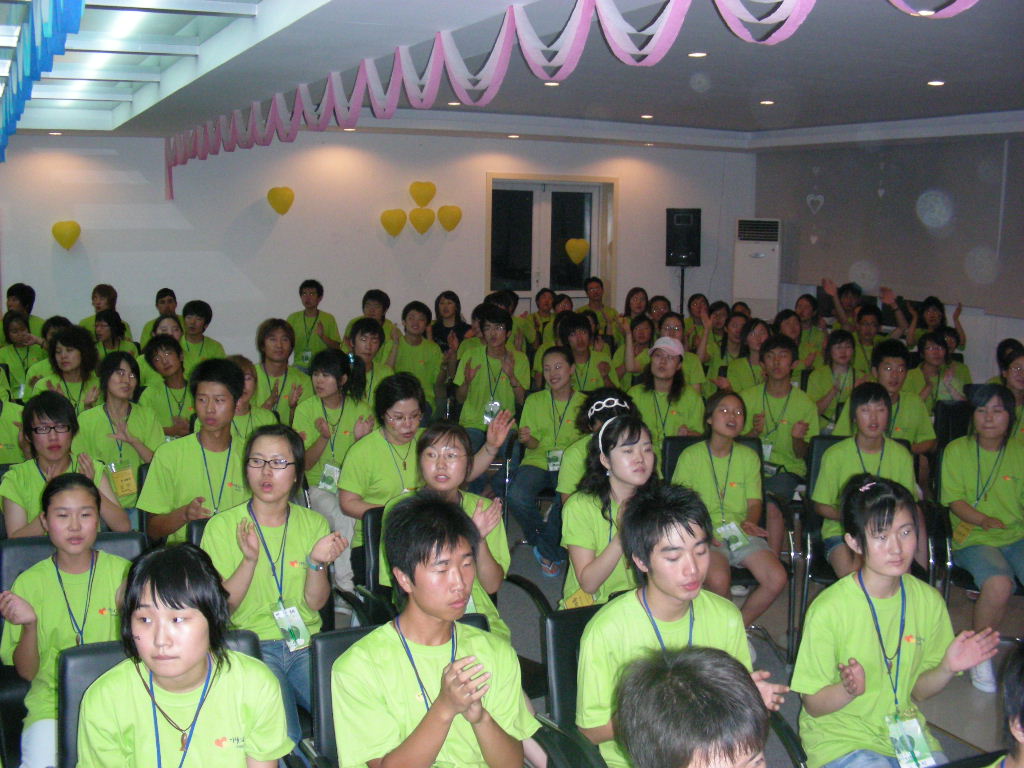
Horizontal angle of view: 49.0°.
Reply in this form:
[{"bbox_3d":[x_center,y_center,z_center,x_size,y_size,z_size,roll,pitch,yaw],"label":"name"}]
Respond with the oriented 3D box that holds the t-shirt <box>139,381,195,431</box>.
[{"bbox_3d":[-1.733,0.219,5.736,0.410,0.480,0.250,-2,9,-17],"label":"t-shirt"}]

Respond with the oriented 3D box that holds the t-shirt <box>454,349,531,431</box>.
[{"bbox_3d":[-0.115,0.031,6.300,0.430,0.490,0.270,0,9,-12],"label":"t-shirt"}]

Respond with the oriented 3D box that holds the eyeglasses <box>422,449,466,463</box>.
[{"bbox_3d":[-0.217,0.217,3.637,0.138,0.042,0.140,1,9,-2],"label":"eyeglasses"}]

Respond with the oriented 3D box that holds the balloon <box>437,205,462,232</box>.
[{"bbox_3d":[-0.653,-1.730,11.750,0.250,0.280,0.130,-3,10,-25],"label":"balloon"}]

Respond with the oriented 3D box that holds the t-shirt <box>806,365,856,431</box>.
[{"bbox_3d":[1.992,0.107,6.900,0.420,0.480,0.270,1,9,-5],"label":"t-shirt"}]

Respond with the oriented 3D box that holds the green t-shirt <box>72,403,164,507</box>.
[{"bbox_3d":[-1.772,0.345,5.071,0.440,0.530,0.270,-1,9,-18],"label":"green t-shirt"}]

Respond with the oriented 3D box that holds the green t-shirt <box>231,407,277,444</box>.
[{"bbox_3d":[-1.191,0.363,4.910,0.430,0.520,0.260,-1,9,-15],"label":"green t-shirt"}]

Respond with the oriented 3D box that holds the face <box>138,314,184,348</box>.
[{"bbox_3d":[-2.115,-0.322,6.900,0.160,0.210,0.170,-2,9,-20],"label":"face"}]

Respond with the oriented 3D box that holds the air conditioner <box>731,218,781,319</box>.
[{"bbox_3d":[2.577,-0.886,12.029,0.480,1.730,0.300,2,9,2],"label":"air conditioner"}]

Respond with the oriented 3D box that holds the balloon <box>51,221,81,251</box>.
[{"bbox_3d":[-3.838,-1.279,9.684,0.250,0.260,0.170,-2,9,-23],"label":"balloon"}]

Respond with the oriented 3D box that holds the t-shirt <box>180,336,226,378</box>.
[{"bbox_3d":[-1.956,-0.054,7.037,0.410,0.490,0.240,-1,9,-14],"label":"t-shirt"}]

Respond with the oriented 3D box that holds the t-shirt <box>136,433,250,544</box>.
[{"bbox_3d":[-1.116,0.448,4.193,0.500,0.560,0.290,-1,9,-15],"label":"t-shirt"}]

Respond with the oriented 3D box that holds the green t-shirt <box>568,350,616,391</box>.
[{"bbox_3d":[0.439,0.009,6.900,0.430,0.480,0.270,0,9,-12],"label":"green t-shirt"}]

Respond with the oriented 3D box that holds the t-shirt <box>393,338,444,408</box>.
[{"bbox_3d":[-0.604,-0.054,7.187,0.390,0.490,0.240,1,9,-2],"label":"t-shirt"}]

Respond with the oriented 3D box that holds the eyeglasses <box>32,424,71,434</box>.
[{"bbox_3d":[-1.591,0.145,3.885,0.138,0.038,0.140,-2,9,-20],"label":"eyeglasses"}]

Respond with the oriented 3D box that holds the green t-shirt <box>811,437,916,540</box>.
[{"bbox_3d":[1.434,0.444,4.585,0.410,0.460,0.250,3,9,9],"label":"green t-shirt"}]

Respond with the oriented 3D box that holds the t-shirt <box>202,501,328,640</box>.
[{"bbox_3d":[-0.760,0.571,3.480,0.400,0.430,0.260,-1,9,-18],"label":"t-shirt"}]

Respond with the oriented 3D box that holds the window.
[{"bbox_3d":[0.414,-1.561,12.400,1.460,1.420,0.150,-3,10,-25],"label":"window"}]

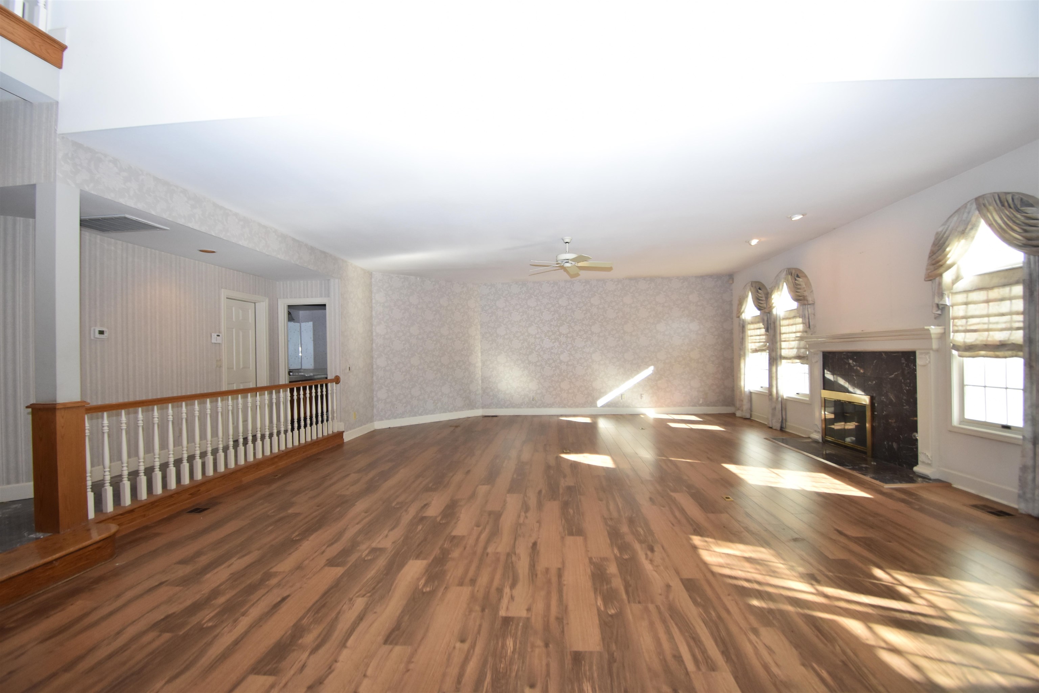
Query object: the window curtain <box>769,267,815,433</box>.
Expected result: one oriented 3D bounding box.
[{"bbox_3d":[4.370,0.079,7.020,0.200,2.640,1.440,-1,-1,5],"label":"window curtain"}]

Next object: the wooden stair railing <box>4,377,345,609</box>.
[{"bbox_3d":[-3.005,0.994,4.698,0.620,1.060,4.450,-1,-1,5],"label":"wooden stair railing"}]

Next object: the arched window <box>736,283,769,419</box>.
[{"bbox_3d":[4.533,0.113,8.425,0.190,2.670,1.110,-1,-1,5],"label":"arched window"}]

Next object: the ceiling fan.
[{"bbox_3d":[0.668,-1.313,5.992,1.214,0.410,1.214,-1,-1,5],"label":"ceiling fan"}]

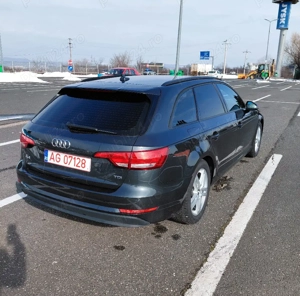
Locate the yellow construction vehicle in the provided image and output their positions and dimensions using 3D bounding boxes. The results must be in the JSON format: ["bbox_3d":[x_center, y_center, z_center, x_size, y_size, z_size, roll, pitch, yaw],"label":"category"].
[{"bbox_3d":[19.168,-14.068,52.017,5.900,3.600,2.350,3,15,7],"label":"yellow construction vehicle"}]

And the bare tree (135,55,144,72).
[{"bbox_3d":[-3.029,-23.838,82.733,2.900,5.600,2.900,0,15,-2],"label":"bare tree"}]

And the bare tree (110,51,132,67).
[{"bbox_3d":[-8.147,-24.488,82.865,6.200,6.600,6.000,0,15,-5],"label":"bare tree"}]

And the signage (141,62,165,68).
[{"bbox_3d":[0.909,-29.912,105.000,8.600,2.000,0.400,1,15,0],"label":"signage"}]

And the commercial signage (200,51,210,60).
[{"bbox_3d":[19.211,-31.914,100.000,3.300,3.000,0.250,4,15,10],"label":"commercial signage"}]

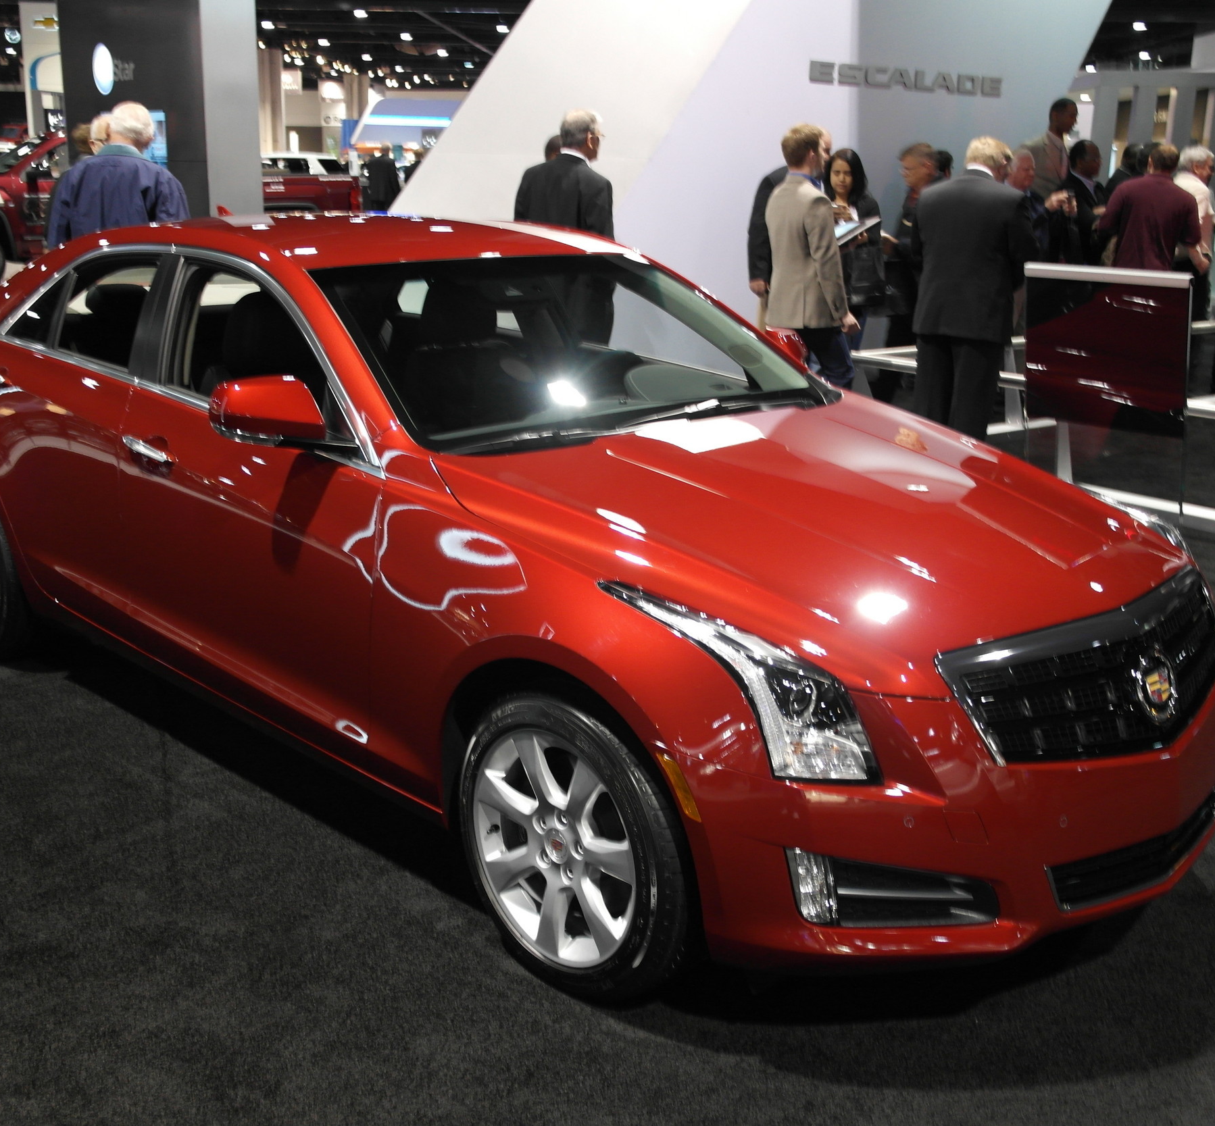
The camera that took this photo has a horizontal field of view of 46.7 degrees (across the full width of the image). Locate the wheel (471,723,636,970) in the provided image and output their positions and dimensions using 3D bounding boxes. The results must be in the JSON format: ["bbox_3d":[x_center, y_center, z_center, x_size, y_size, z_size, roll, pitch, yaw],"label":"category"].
[{"bbox_3d":[-0.050,0.543,2.822,0.485,0.485,0.180,16,21,42],"label":"wheel"}]

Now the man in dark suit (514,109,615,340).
[{"bbox_3d":[-0.211,-1.245,6.920,0.520,1.850,0.340,9,17,27],"label":"man in dark suit"}]

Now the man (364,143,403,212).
[{"bbox_3d":[-3.167,-4.921,19.931,0.520,1.840,0.340,1,16,-3],"label":"man"}]

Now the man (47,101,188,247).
[{"bbox_3d":[-2.159,-1.145,6.443,0.580,1.820,0.360,0,16,-6],"label":"man"}]

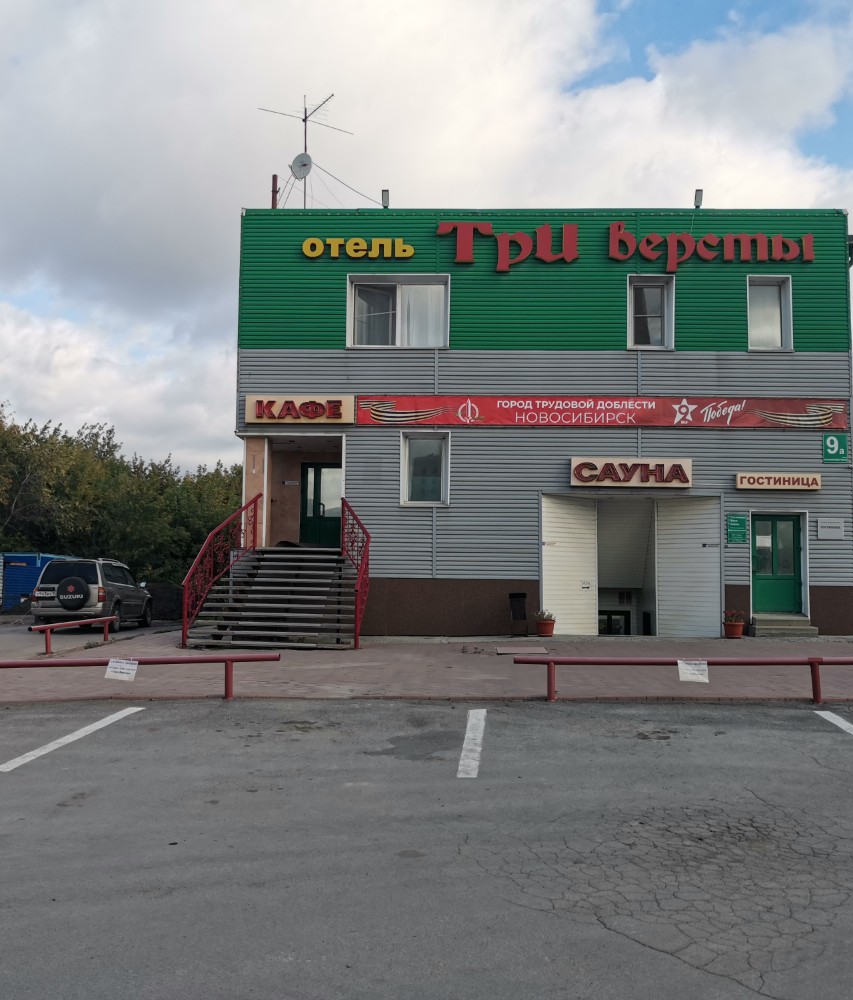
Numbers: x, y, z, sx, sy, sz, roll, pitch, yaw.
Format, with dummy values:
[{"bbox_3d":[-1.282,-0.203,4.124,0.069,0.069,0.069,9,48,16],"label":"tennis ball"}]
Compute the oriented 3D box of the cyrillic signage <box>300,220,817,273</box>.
[{"bbox_3d":[2.695,-5.264,20.934,10.689,1.125,0.140,1,-5,2],"label":"cyrillic signage"}]

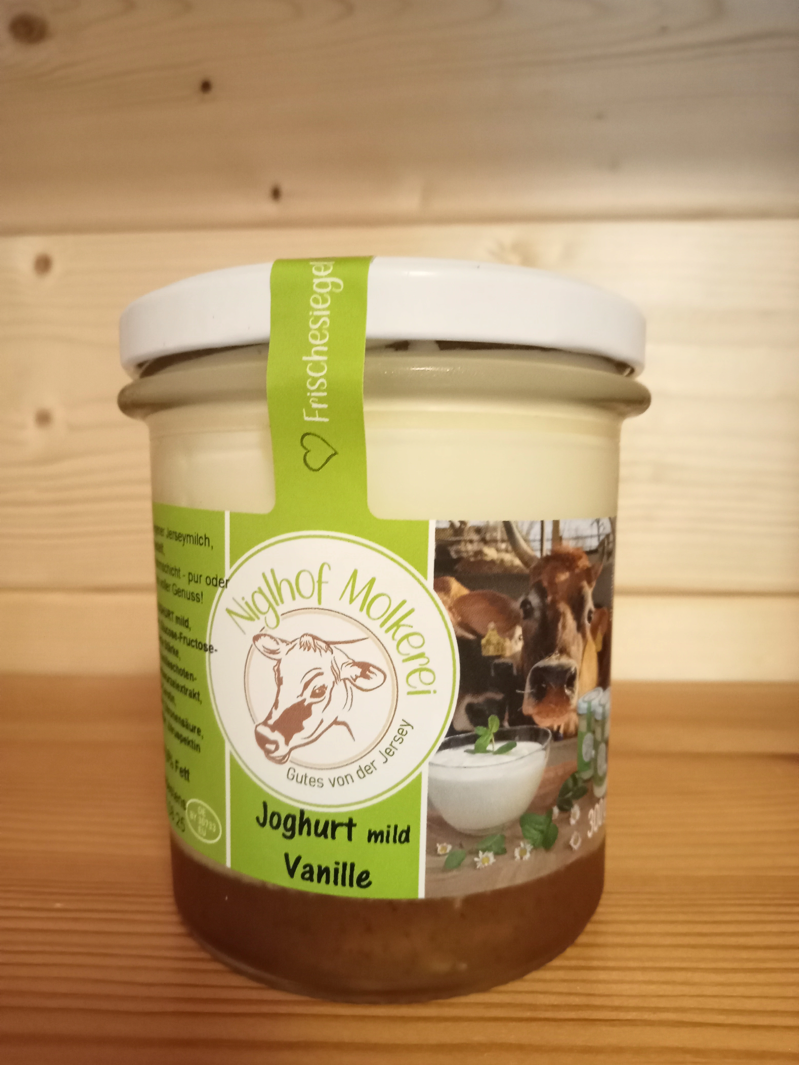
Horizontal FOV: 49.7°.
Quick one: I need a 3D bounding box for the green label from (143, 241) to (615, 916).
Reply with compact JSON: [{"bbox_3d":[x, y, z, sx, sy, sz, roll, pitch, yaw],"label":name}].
[{"bbox_3d":[-0.004,0.005,0.138,0.077,0.083,0.066,1,4,11],"label":"green label"}]

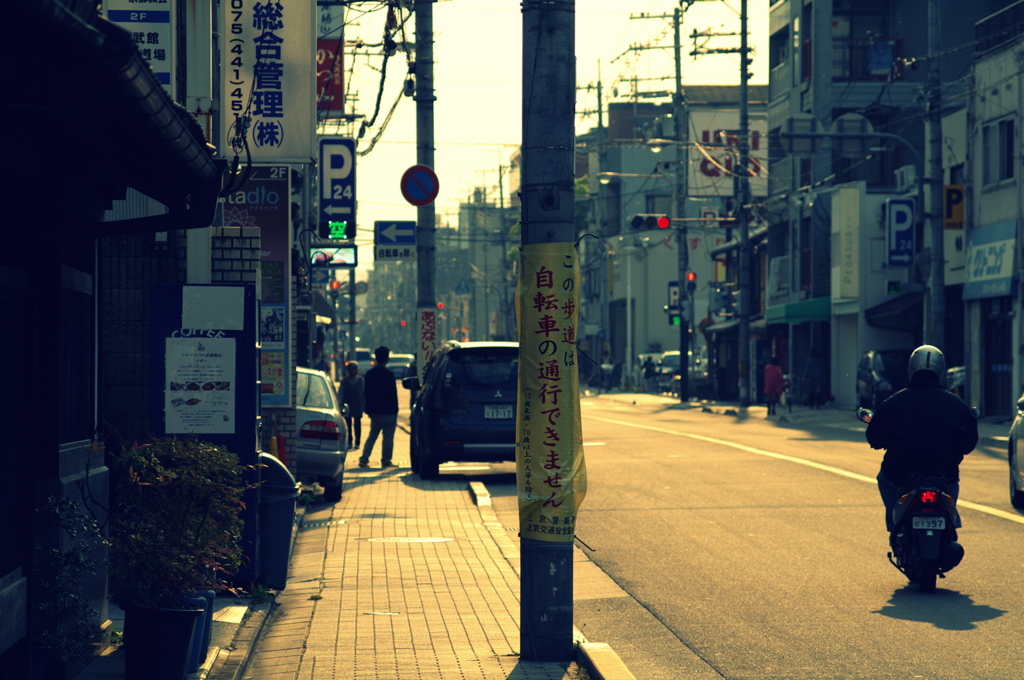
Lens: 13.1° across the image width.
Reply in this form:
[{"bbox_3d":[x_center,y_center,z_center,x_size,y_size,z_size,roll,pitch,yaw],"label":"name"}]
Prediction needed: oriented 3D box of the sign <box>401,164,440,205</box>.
[{"bbox_3d":[-1.335,-2.246,65.000,0.600,0.600,0.050,0,0,-14],"label":"sign"}]

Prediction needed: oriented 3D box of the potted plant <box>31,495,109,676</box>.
[{"bbox_3d":[-2.054,1.172,20.700,0.380,0.900,0.380,0,0,2],"label":"potted plant"}]

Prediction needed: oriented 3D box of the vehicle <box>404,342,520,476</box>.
[{"bbox_3d":[-0.240,0.820,54.400,1.800,1.680,4.600,0,0,-2],"label":"vehicle"}]

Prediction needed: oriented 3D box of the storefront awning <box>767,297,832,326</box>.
[{"bbox_3d":[8.258,-0.795,129.000,0.850,0.680,10.500,0,0,-2],"label":"storefront awning"}]

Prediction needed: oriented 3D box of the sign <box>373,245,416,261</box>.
[{"bbox_3d":[-1.691,-1.265,65.000,0.600,0.225,0.050,0,0,-14],"label":"sign"}]

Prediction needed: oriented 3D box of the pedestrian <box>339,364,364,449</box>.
[{"bbox_3d":[-2.807,1.163,78.000,0.470,1.550,0.340,0,0,0],"label":"pedestrian"}]

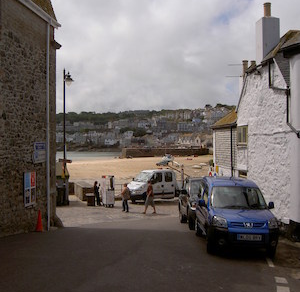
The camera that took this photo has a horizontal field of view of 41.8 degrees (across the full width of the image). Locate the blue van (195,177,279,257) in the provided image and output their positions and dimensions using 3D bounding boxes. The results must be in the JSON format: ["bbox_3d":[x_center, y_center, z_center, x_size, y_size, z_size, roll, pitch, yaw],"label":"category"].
[{"bbox_3d":[2.270,1.850,10.970,1.730,1.840,4.120,2,-4,2],"label":"blue van"}]

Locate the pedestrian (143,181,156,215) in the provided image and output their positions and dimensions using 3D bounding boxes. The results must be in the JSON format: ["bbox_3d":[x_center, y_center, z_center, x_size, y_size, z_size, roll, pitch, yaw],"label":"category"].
[{"bbox_3d":[-0.010,2.701,20.392,0.650,1.660,0.500,0,1,-3],"label":"pedestrian"}]

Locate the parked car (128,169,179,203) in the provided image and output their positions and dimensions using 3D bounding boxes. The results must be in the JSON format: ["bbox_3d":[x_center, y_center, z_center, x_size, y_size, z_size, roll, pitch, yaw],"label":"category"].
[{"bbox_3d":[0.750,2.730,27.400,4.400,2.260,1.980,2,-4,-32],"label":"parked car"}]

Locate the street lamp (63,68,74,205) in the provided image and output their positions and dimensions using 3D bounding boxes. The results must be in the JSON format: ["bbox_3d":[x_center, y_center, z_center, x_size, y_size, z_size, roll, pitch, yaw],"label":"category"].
[{"bbox_3d":[-5.374,-0.639,26.055,0.720,9.050,0.550,0,1,0],"label":"street lamp"}]

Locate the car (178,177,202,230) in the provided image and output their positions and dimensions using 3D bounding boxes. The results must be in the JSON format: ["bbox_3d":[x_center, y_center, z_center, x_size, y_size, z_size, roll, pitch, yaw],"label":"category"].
[{"bbox_3d":[2.240,2.250,15.600,1.780,1.850,4.400,1,-4,-1],"label":"car"}]

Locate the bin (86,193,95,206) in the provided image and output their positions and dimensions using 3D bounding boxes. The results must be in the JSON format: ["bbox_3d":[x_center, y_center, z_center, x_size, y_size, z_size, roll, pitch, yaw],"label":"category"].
[{"bbox_3d":[-3.834,3.432,25.396,0.580,0.830,0.550,0,1,0],"label":"bin"}]

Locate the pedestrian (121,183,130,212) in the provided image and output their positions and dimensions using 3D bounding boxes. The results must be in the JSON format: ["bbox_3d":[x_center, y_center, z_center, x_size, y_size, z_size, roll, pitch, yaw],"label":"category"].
[{"bbox_3d":[-1.324,2.810,21.392,0.420,1.580,0.480,0,1,-9],"label":"pedestrian"}]

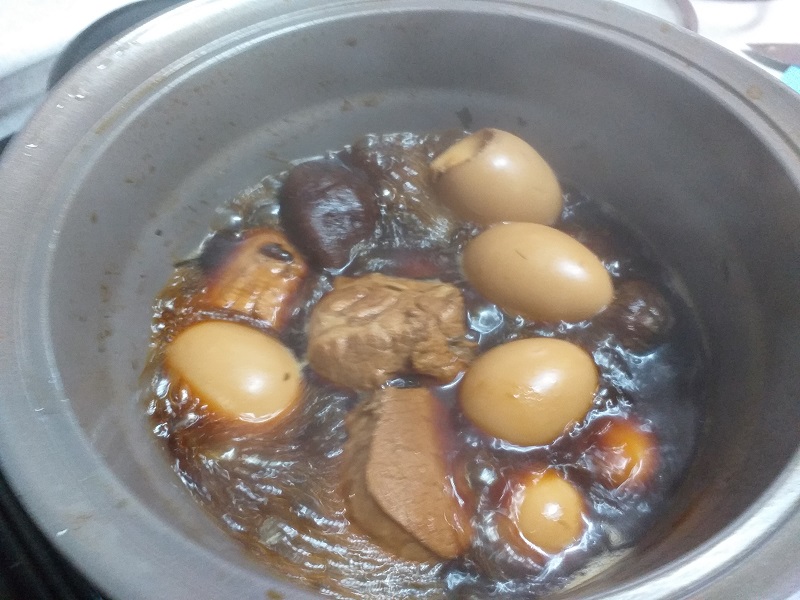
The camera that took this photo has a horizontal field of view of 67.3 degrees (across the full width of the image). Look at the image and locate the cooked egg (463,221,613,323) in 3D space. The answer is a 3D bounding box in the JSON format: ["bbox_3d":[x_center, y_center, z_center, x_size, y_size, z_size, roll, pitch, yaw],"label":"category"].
[{"bbox_3d":[0.050,-0.008,0.221,0.057,0.042,0.042,24,62,17],"label":"cooked egg"}]

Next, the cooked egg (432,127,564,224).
[{"bbox_3d":[0.038,-0.044,0.239,0.056,0.043,0.043,36,65,23],"label":"cooked egg"}]

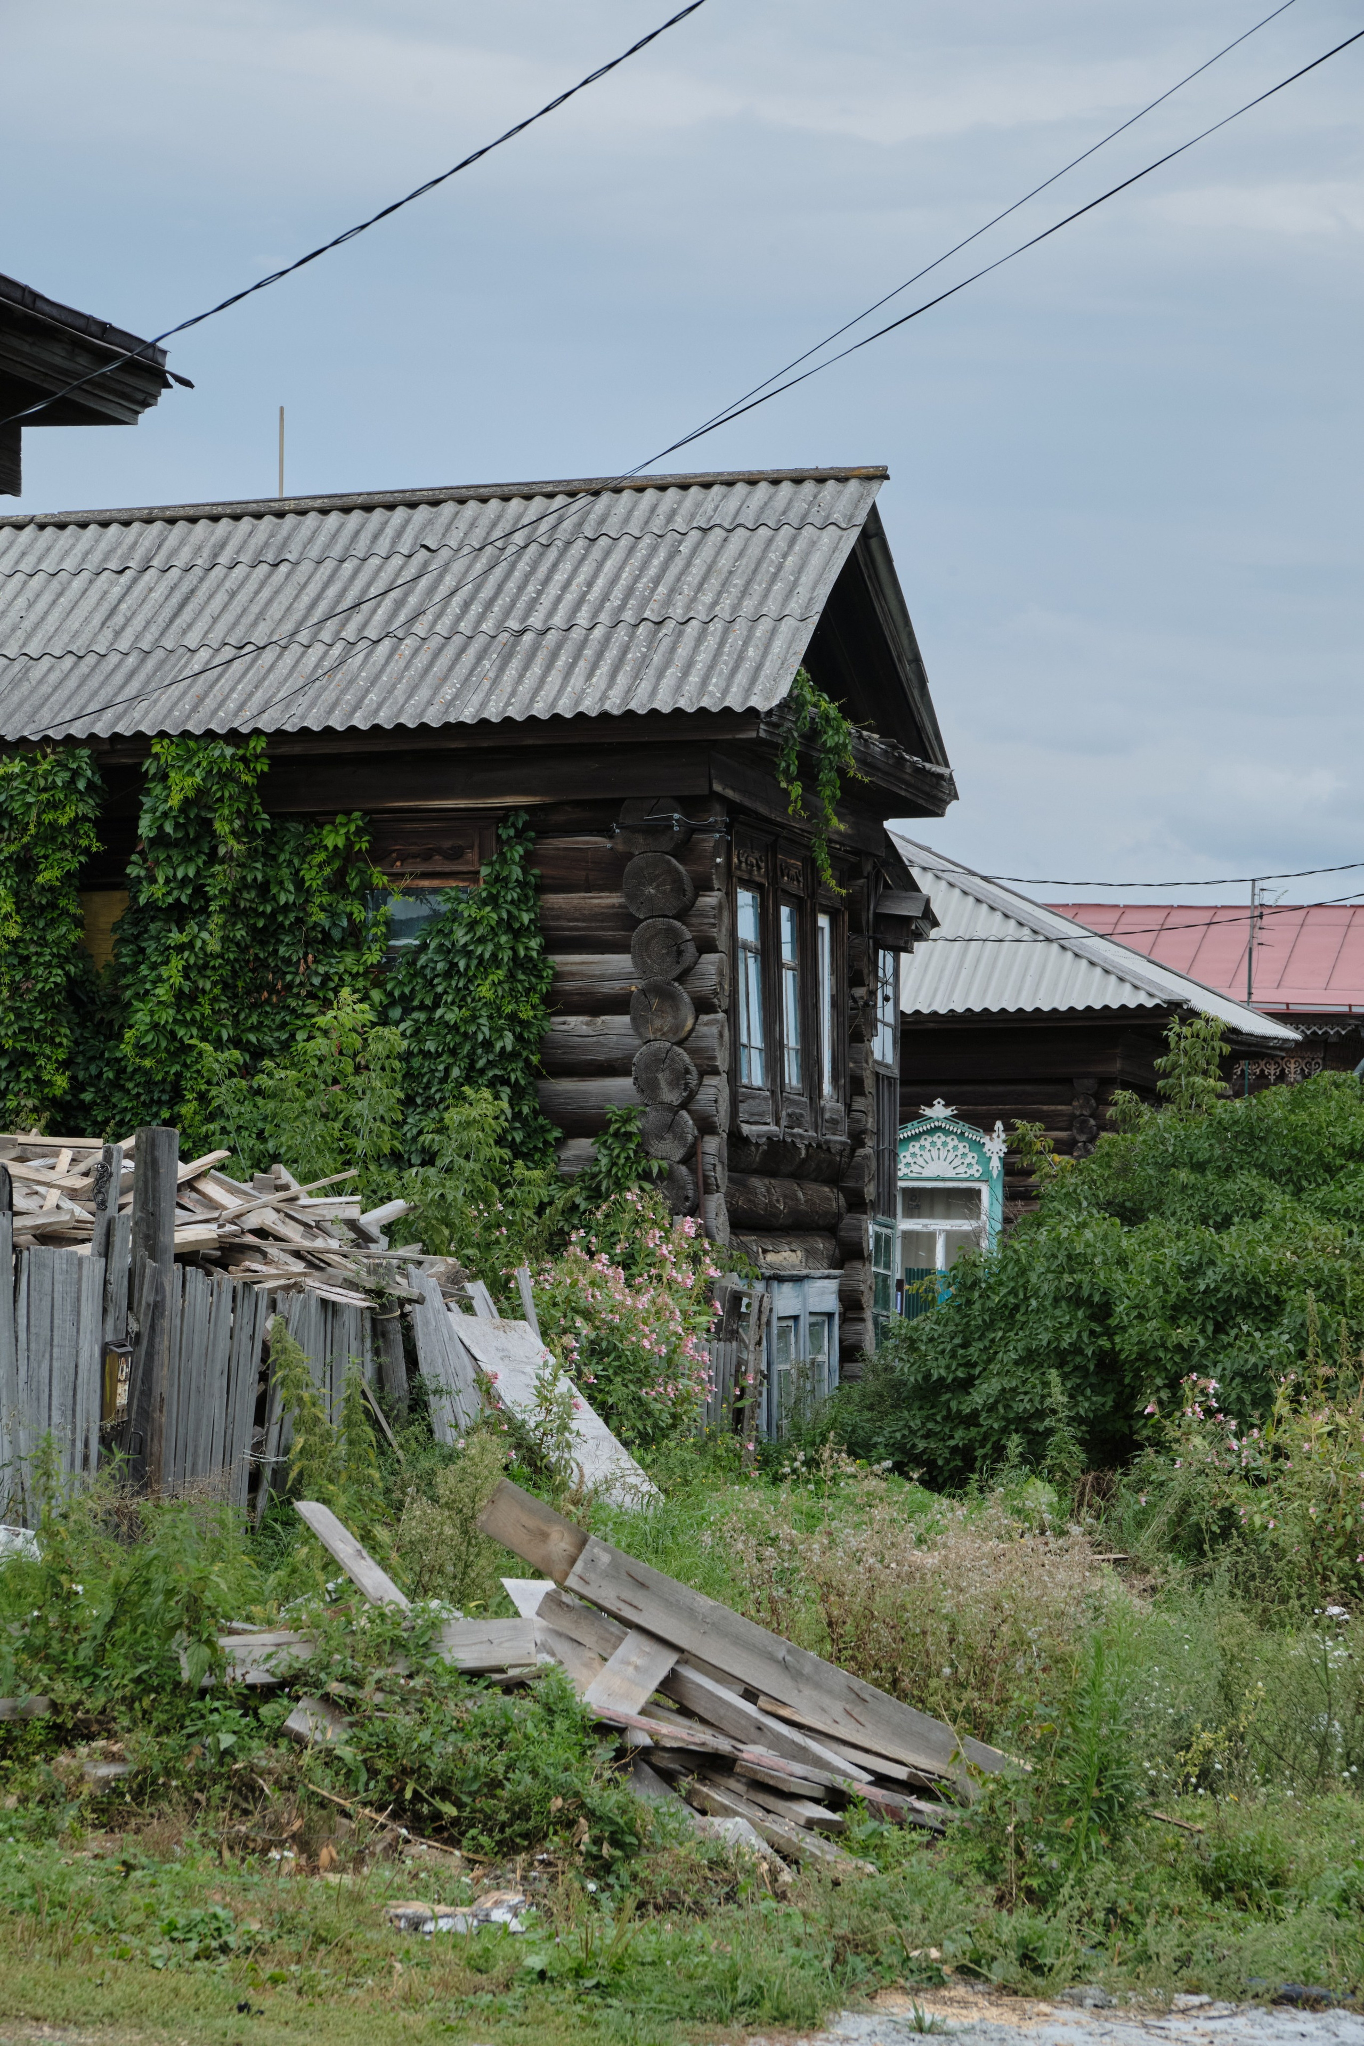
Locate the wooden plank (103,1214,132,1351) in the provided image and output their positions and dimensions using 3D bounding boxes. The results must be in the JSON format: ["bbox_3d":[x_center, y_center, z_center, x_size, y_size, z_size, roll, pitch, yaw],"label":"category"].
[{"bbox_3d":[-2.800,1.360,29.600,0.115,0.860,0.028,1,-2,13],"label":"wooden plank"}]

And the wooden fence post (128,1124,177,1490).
[{"bbox_3d":[-2.613,1.437,29.550,0.205,1.870,0.190,1,-2,13],"label":"wooden fence post"}]

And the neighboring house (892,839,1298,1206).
[{"bbox_3d":[1.268,0.852,54.962,8.000,5.340,8.000,-1,-2,13],"label":"neighboring house"}]

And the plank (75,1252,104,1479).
[{"bbox_3d":[-2.939,1.721,29.600,0.120,1.170,0.028,2,-2,13],"label":"plank"}]

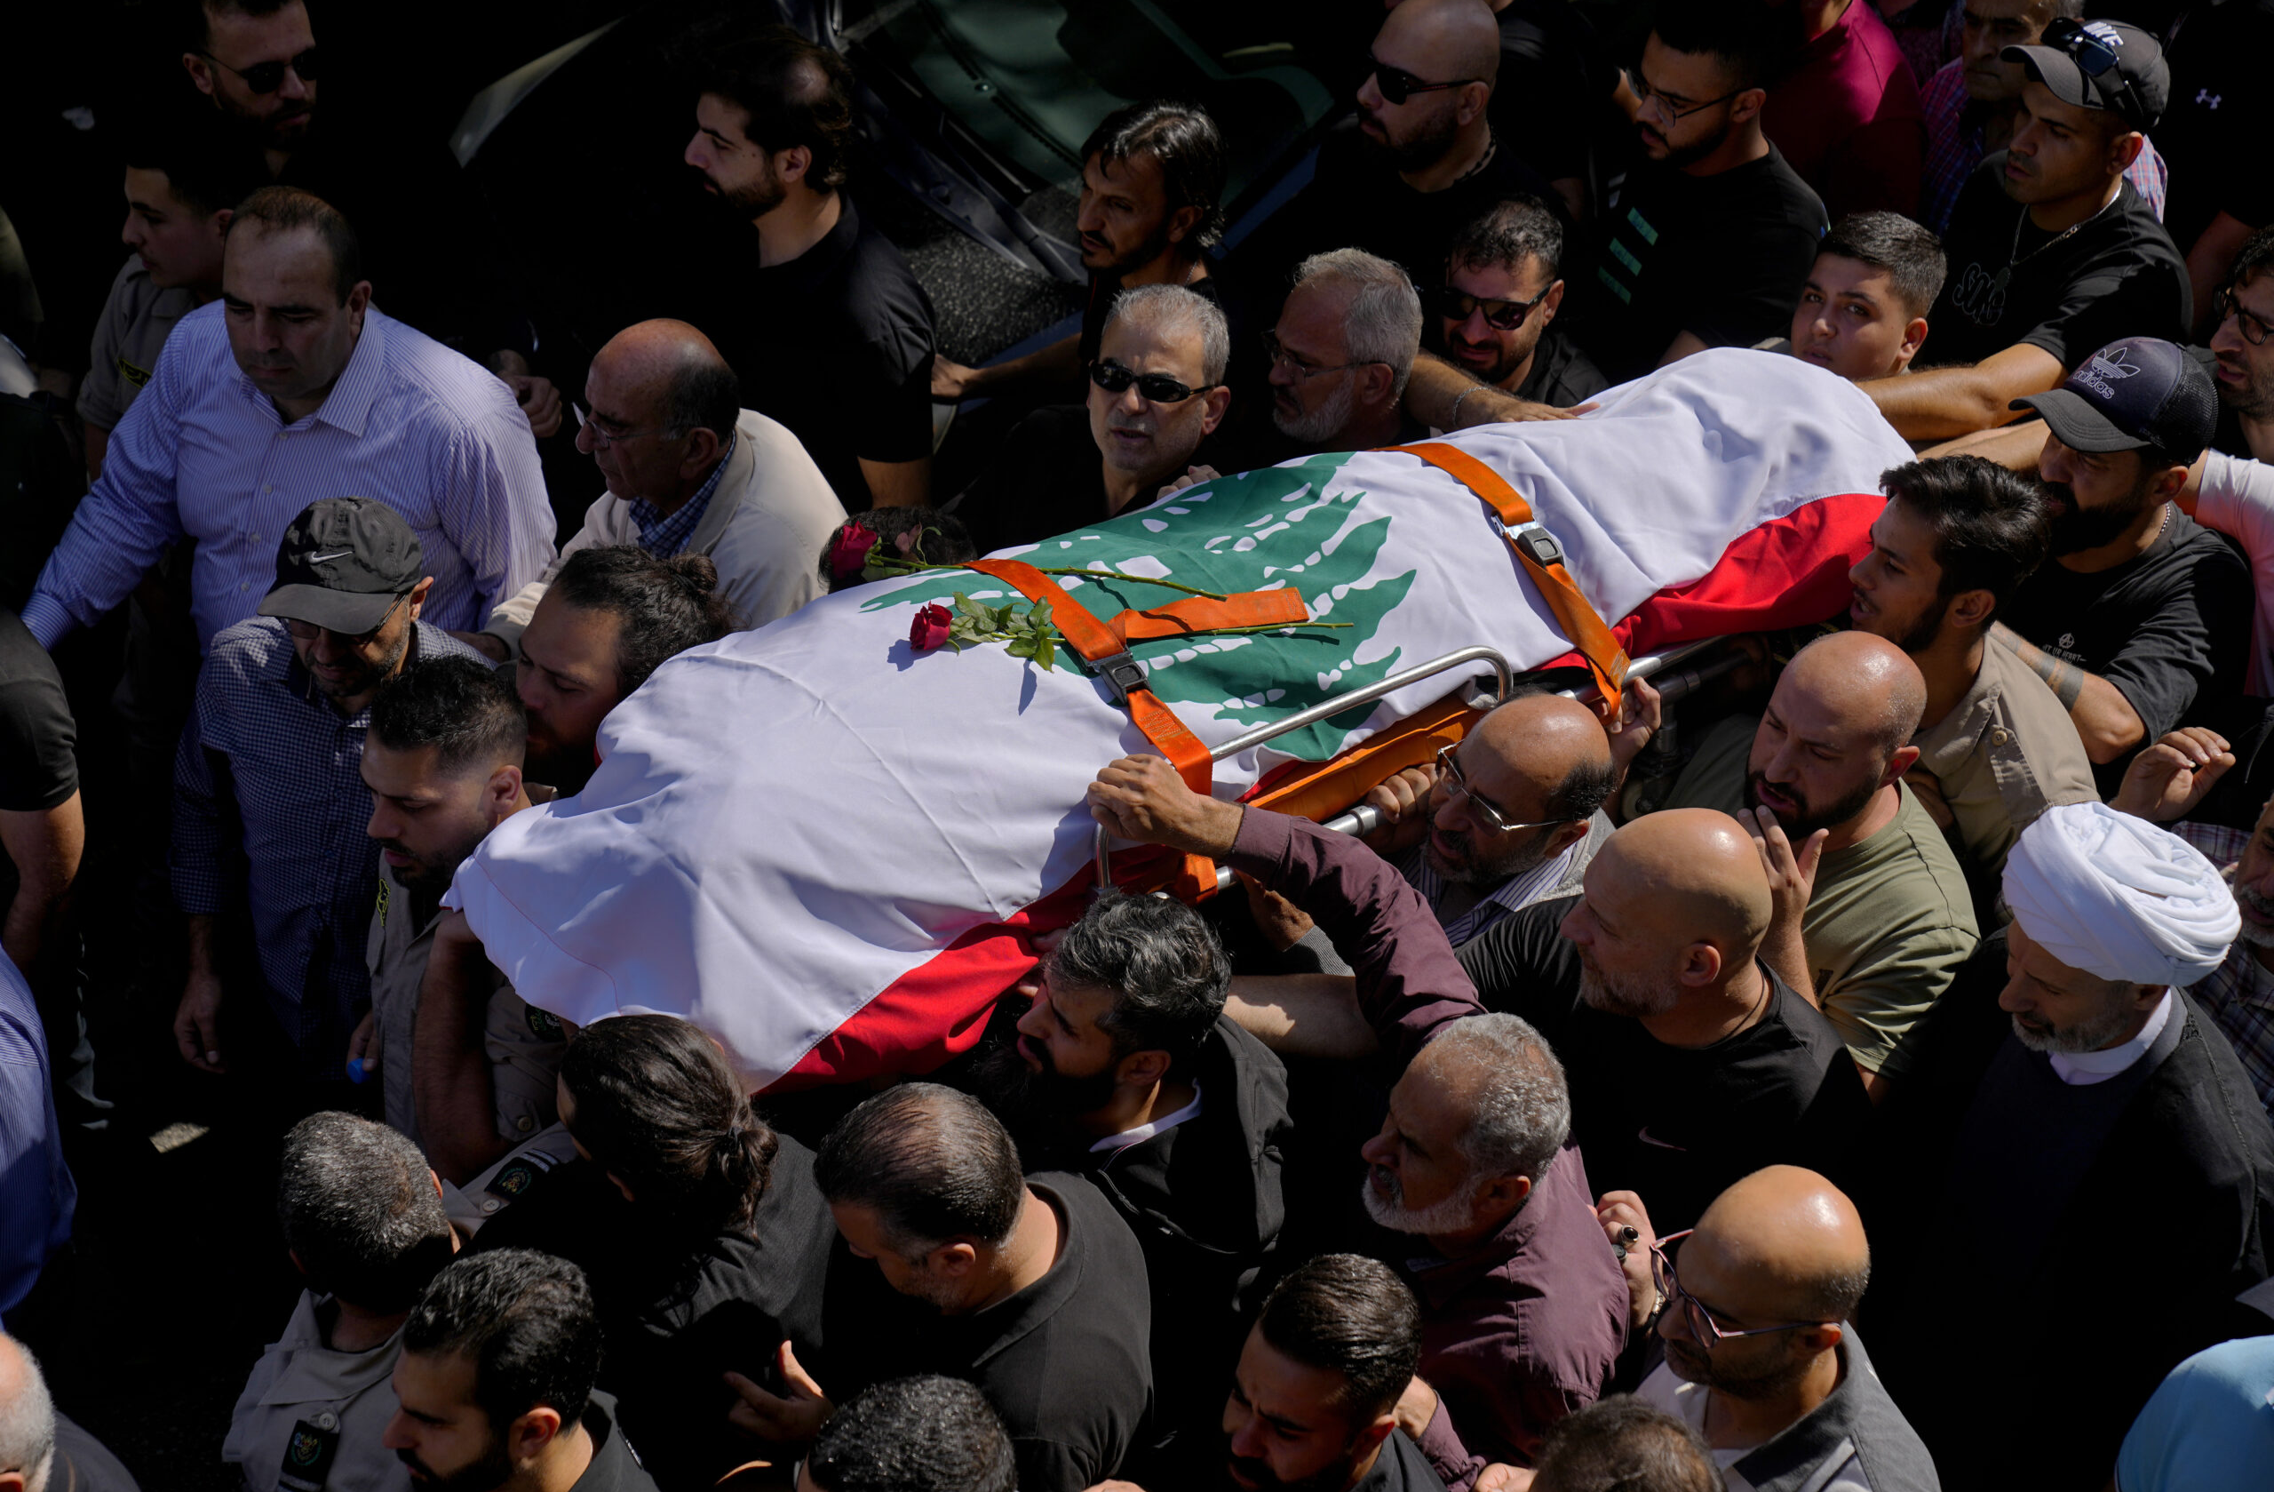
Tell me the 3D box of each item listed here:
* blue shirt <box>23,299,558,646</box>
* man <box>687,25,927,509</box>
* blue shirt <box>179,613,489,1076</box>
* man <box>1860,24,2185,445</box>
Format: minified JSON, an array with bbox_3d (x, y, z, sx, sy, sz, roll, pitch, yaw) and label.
[{"bbox_3d":[-1.080,-0.204,5.781,0.700,0.720,0.420,15,42,17],"label":"blue shirt"},{"bbox_3d":[-0.467,-0.250,6.365,0.340,1.770,0.520,-16,39,-20],"label":"man"},{"bbox_3d":[-0.994,0.136,5.524,0.490,0.700,0.310,16,39,20],"label":"blue shirt"},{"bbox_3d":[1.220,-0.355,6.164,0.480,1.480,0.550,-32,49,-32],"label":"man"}]

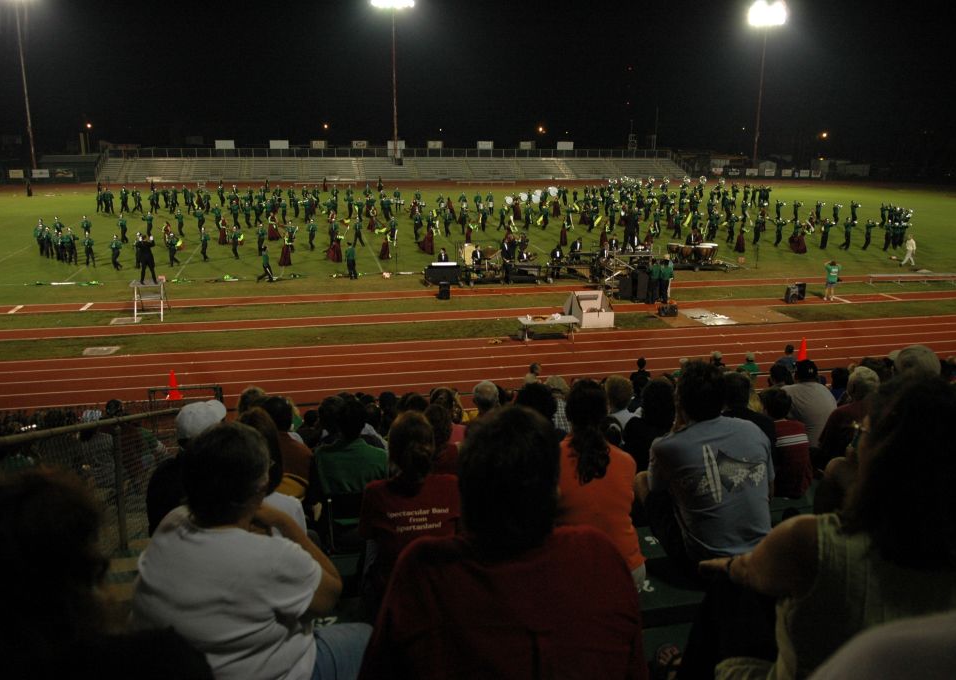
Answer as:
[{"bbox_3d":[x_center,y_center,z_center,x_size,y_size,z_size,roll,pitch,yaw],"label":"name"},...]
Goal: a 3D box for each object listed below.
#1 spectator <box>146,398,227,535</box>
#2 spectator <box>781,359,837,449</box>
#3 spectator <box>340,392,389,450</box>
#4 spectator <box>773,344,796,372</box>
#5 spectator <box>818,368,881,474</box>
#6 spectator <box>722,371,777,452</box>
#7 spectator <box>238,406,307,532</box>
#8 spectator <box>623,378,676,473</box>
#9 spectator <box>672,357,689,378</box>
[{"bbox_3d":[-1.322,0.821,3.650,0.500,1.220,0.750,0,17,-3],"label":"spectator"},{"bbox_3d":[2.608,0.702,6.052,0.550,1.250,0.760,-2,17,-10],"label":"spectator"},{"bbox_3d":[-0.873,0.898,5.344,0.480,1.200,0.720,-3,17,-11],"label":"spectator"},{"bbox_3d":[6.040,0.857,14.053,0.500,1.620,0.360,-3,17,-11],"label":"spectator"},{"bbox_3d":[2.066,0.683,4.246,0.520,1.220,0.750,-3,17,-12],"label":"spectator"},{"bbox_3d":[1.483,0.737,4.571,0.520,1.270,0.800,-3,17,-11],"label":"spectator"},{"bbox_3d":[-0.953,0.807,3.346,0.460,1.200,0.720,-2,17,-8],"label":"spectator"},{"bbox_3d":[0.995,0.753,4.492,0.480,1.200,0.720,-4,17,-13],"label":"spectator"},{"bbox_3d":[3.869,1.048,13.617,0.460,1.500,0.350,-6,18,-21],"label":"spectator"}]

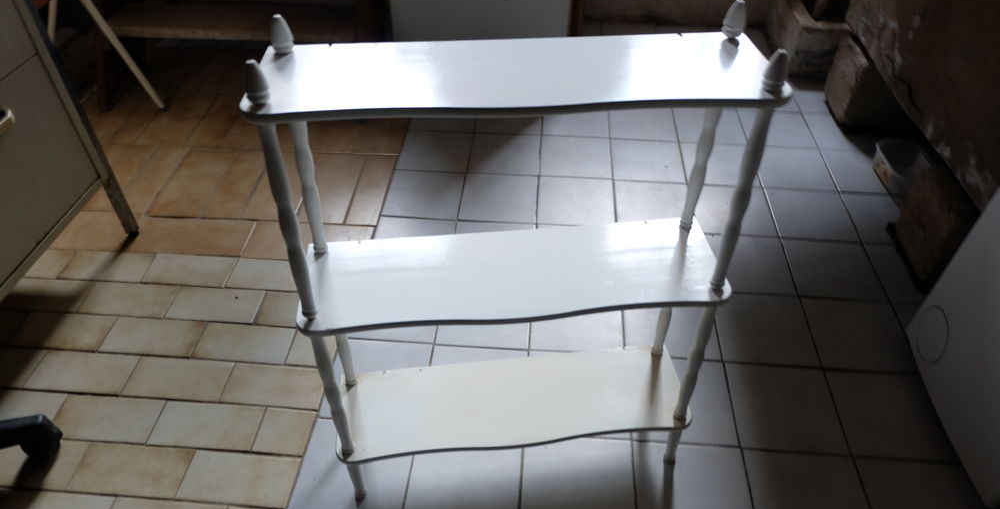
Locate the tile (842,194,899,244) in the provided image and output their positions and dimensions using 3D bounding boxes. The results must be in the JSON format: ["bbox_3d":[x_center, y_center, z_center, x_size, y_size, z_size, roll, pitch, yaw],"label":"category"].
[{"bbox_3d":[1.008,-0.092,1.725,0.199,0.009,0.199,3,44,3],"label":"tile"}]

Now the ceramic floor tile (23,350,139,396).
[{"bbox_3d":[-0.854,0.248,1.370,0.197,0.010,0.093,3,44,3],"label":"ceramic floor tile"}]

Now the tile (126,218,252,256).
[{"bbox_3d":[-0.772,-0.043,1.681,0.281,0.009,0.130,3,43,4],"label":"tile"}]

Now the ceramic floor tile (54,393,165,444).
[{"bbox_3d":[-0.755,0.317,1.280,0.197,0.010,0.097,3,44,3],"label":"ceramic floor tile"}]

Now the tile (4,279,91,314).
[{"bbox_3d":[-1.031,0.094,1.513,0.197,0.010,0.097,3,44,3],"label":"tile"}]

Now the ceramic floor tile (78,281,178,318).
[{"bbox_3d":[-0.840,0.105,1.511,0.198,0.009,0.097,3,44,3],"label":"ceramic floor tile"}]

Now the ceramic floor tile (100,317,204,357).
[{"bbox_3d":[-0.740,0.179,1.424,0.197,0.010,0.097,3,44,3],"label":"ceramic floor tile"}]

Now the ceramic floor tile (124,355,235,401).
[{"bbox_3d":[-0.653,0.258,1.361,0.199,0.010,0.091,3,44,3],"label":"ceramic floor tile"}]

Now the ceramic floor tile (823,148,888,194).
[{"bbox_3d":[1.029,-0.227,1.875,0.198,0.009,0.198,3,43,4],"label":"ceramic floor tile"}]

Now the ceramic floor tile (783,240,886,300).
[{"bbox_3d":[0.795,0.039,1.596,0.194,0.010,0.194,3,44,3],"label":"ceramic floor tile"}]

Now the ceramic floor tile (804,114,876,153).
[{"bbox_3d":[1.040,-0.369,2.014,0.199,0.009,0.199,3,44,3],"label":"ceramic floor tile"}]

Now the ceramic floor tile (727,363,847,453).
[{"bbox_3d":[0.559,0.302,1.313,0.198,0.009,0.198,3,43,4],"label":"ceramic floor tile"}]

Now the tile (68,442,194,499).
[{"bbox_3d":[-0.668,0.396,1.214,0.197,0.009,0.095,3,43,4],"label":"tile"}]

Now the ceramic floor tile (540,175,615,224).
[{"bbox_3d":[0.201,-0.136,1.757,0.197,0.010,0.197,3,44,3],"label":"ceramic floor tile"}]

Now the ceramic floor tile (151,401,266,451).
[{"bbox_3d":[-0.560,0.332,1.282,0.199,0.009,0.096,3,43,4],"label":"ceramic floor tile"}]

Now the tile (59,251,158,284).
[{"bbox_3d":[-0.936,0.031,1.588,0.198,0.009,0.097,3,44,3],"label":"tile"}]

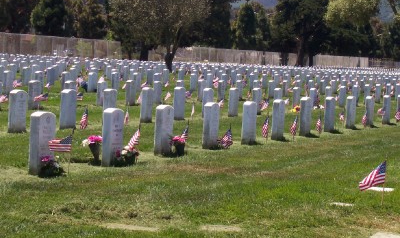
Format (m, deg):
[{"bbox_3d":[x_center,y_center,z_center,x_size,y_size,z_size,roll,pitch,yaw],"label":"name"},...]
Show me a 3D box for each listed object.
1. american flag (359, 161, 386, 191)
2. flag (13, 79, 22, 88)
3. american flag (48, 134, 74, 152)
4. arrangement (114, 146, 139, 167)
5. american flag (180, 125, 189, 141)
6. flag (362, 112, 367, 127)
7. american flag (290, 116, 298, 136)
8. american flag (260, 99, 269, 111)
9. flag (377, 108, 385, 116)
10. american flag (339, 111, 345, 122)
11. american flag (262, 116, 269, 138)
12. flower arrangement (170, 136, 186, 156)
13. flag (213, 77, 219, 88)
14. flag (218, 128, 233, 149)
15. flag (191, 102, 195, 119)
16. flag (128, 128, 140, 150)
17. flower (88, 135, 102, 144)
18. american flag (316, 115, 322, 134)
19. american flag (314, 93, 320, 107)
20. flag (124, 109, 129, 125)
[{"bbox_3d":[1.513,0.504,11.250,0.260,0.265,0.090,2,3,-10],"label":"american flag"},{"bbox_3d":[-4.639,-0.896,32.600,0.250,0.210,0.090,2,3,-10],"label":"flag"},{"bbox_3d":[-1.360,0.234,12.500,0.240,0.180,0.070,2,3,-10],"label":"american flag"},{"bbox_3d":[-0.791,0.405,13.850,0.260,0.235,0.230,3,3,0],"label":"arrangement"},{"bbox_3d":[-0.181,0.170,15.000,0.110,0.200,0.080,2,3,0],"label":"american flag"},{"bbox_3d":[3.065,0.009,23.900,0.085,0.280,0.080,2,3,0],"label":"flag"},{"bbox_3d":[1.433,0.099,19.450,0.125,0.300,0.090,2,3,0],"label":"american flag"},{"bbox_3d":[1.448,-0.303,28.800,0.180,0.270,0.100,2,3,0],"label":"american flag"},{"bbox_3d":[3.575,-0.148,25.400,0.170,0.160,0.090,2,3,0],"label":"flag"},{"bbox_3d":[2.471,-0.044,22.400,0.110,0.180,0.080,2,3,0],"label":"american flag"},{"bbox_3d":[0.964,0.110,18.800,0.110,0.320,0.080,2,3,-20],"label":"american flag"},{"bbox_3d":[-0.253,0.318,15.100,0.190,0.240,0.180,2,3,0],"label":"flower arrangement"},{"bbox_3d":[0.520,-1.224,43.000,0.200,0.320,0.100,2,3,0],"label":"flag"},{"bbox_3d":[0.328,0.251,16.500,0.180,0.280,0.100,2,3,0],"label":"flag"},{"bbox_3d":[-0.142,-0.172,25.200,0.090,0.330,0.070,2,3,-20],"label":"flag"},{"bbox_3d":[-0.715,0.224,14.000,0.150,0.260,0.080,2,3,-15],"label":"flag"},{"bbox_3d":[-1.128,0.221,13.850,0.150,0.090,0.130,2,3,0],"label":"flower"},{"bbox_3d":[1.952,0.090,20.950,0.100,0.290,0.080,2,3,0],"label":"american flag"},{"bbox_3d":[3.108,-0.497,34.000,0.150,0.340,0.100,2,3,-20],"label":"american flag"},{"bbox_3d":[-1.251,-0.026,21.900,0.090,0.280,0.070,2,3,-20],"label":"flag"}]

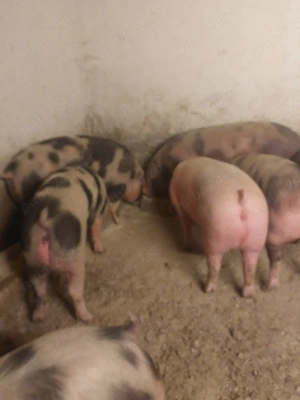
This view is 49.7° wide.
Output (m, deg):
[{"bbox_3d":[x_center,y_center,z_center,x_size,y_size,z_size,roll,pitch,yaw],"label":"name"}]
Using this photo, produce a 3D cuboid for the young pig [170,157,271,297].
[{"bbox_3d":[0.281,0.068,1.860,0.300,0.560,0.930,-4,19,-10],"label":"young pig"}]

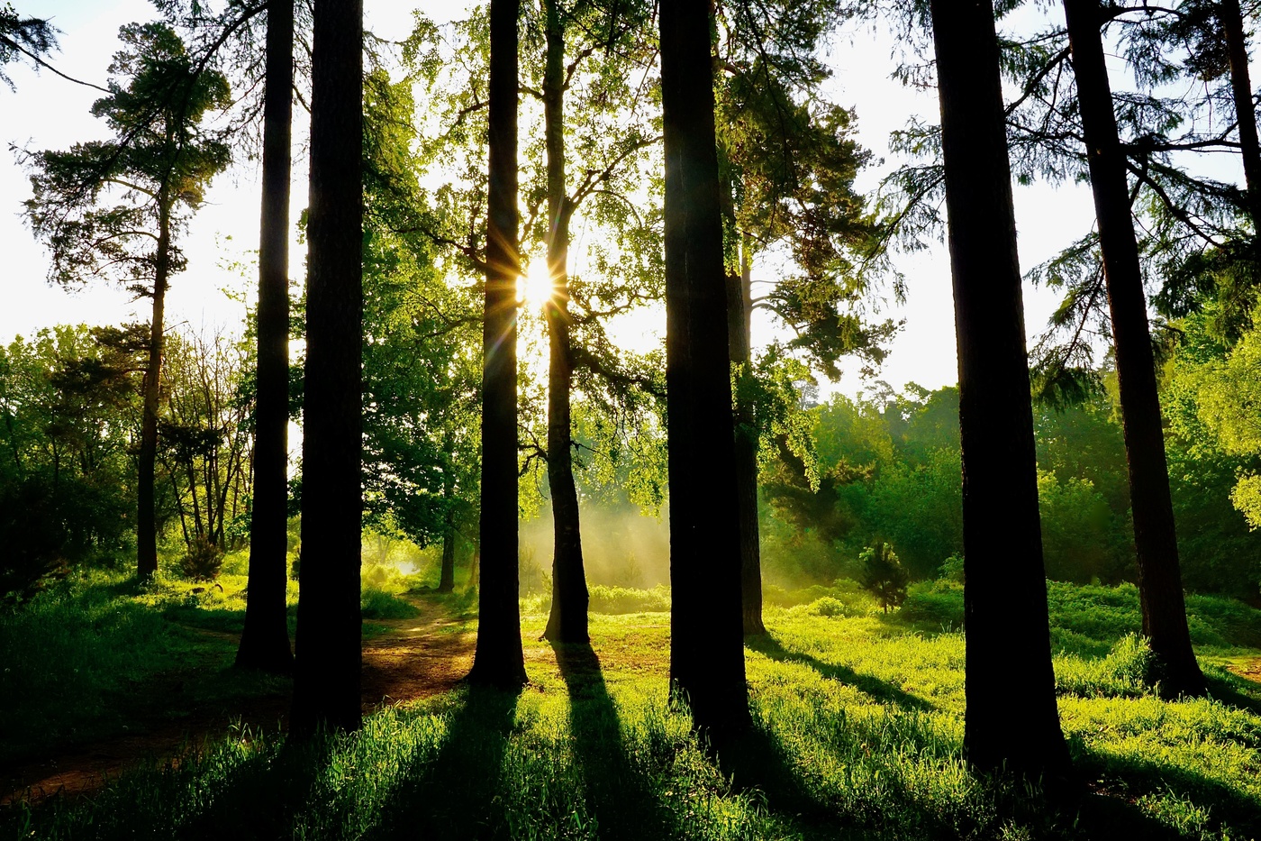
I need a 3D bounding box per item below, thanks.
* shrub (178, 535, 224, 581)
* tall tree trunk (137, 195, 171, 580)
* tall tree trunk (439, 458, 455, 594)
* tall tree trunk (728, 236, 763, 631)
[{"bbox_3d":[-12.469,4.014,27.582,1.300,1.270,1.250,0,-7,0],"label":"shrub"},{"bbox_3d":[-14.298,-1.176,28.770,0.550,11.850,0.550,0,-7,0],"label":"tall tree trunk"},{"bbox_3d":[-5.719,3.253,29.779,0.470,4.290,0.470,0,-7,0],"label":"tall tree trunk"},{"bbox_3d":[1.991,0.184,16.970,0.520,7.220,0.520,0,-7,0],"label":"tall tree trunk"}]

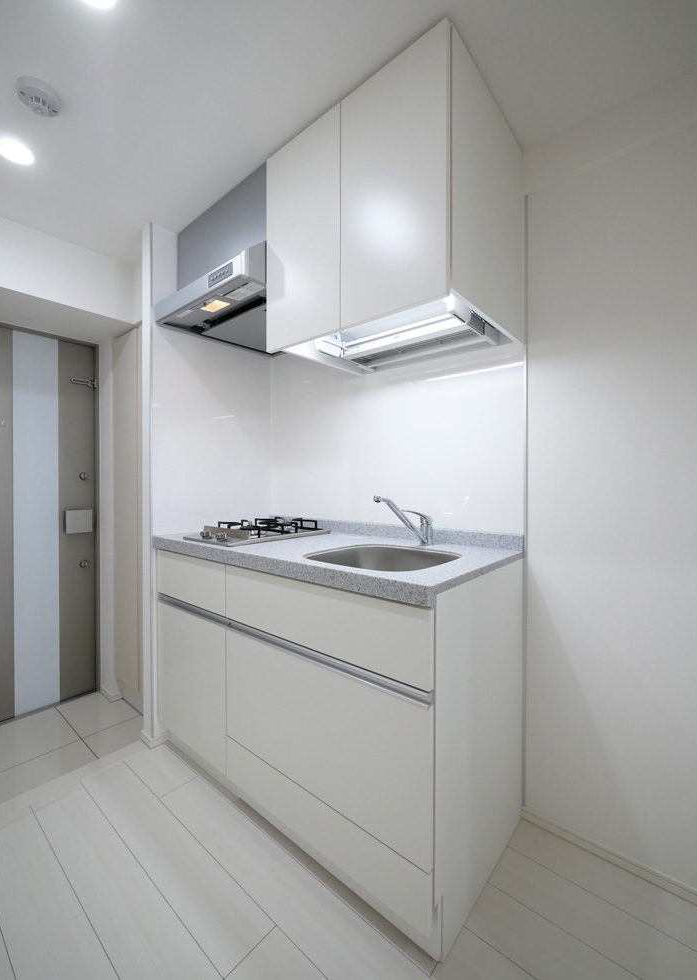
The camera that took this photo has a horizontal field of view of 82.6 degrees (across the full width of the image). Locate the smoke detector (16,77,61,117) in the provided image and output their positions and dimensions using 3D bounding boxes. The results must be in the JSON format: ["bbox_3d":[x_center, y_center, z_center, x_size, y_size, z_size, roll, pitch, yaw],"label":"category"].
[{"bbox_3d":[-0.844,-1.061,1.082,0.098,0.037,0.098,0,0,41],"label":"smoke detector"}]

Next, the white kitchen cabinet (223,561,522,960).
[{"bbox_3d":[0.069,0.640,1.300,0.784,0.813,0.577,0,0,41],"label":"white kitchen cabinet"}]

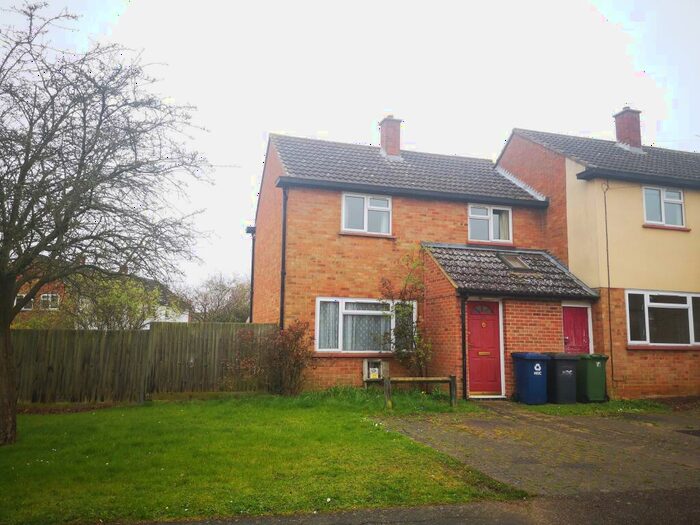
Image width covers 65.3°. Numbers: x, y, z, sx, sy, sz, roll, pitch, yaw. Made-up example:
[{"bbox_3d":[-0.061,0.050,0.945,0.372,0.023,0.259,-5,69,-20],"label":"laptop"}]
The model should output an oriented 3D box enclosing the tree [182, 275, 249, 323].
[{"bbox_3d":[-8.008,2.810,33.000,4.300,4.300,4.000,1,-6,0],"label":"tree"}]

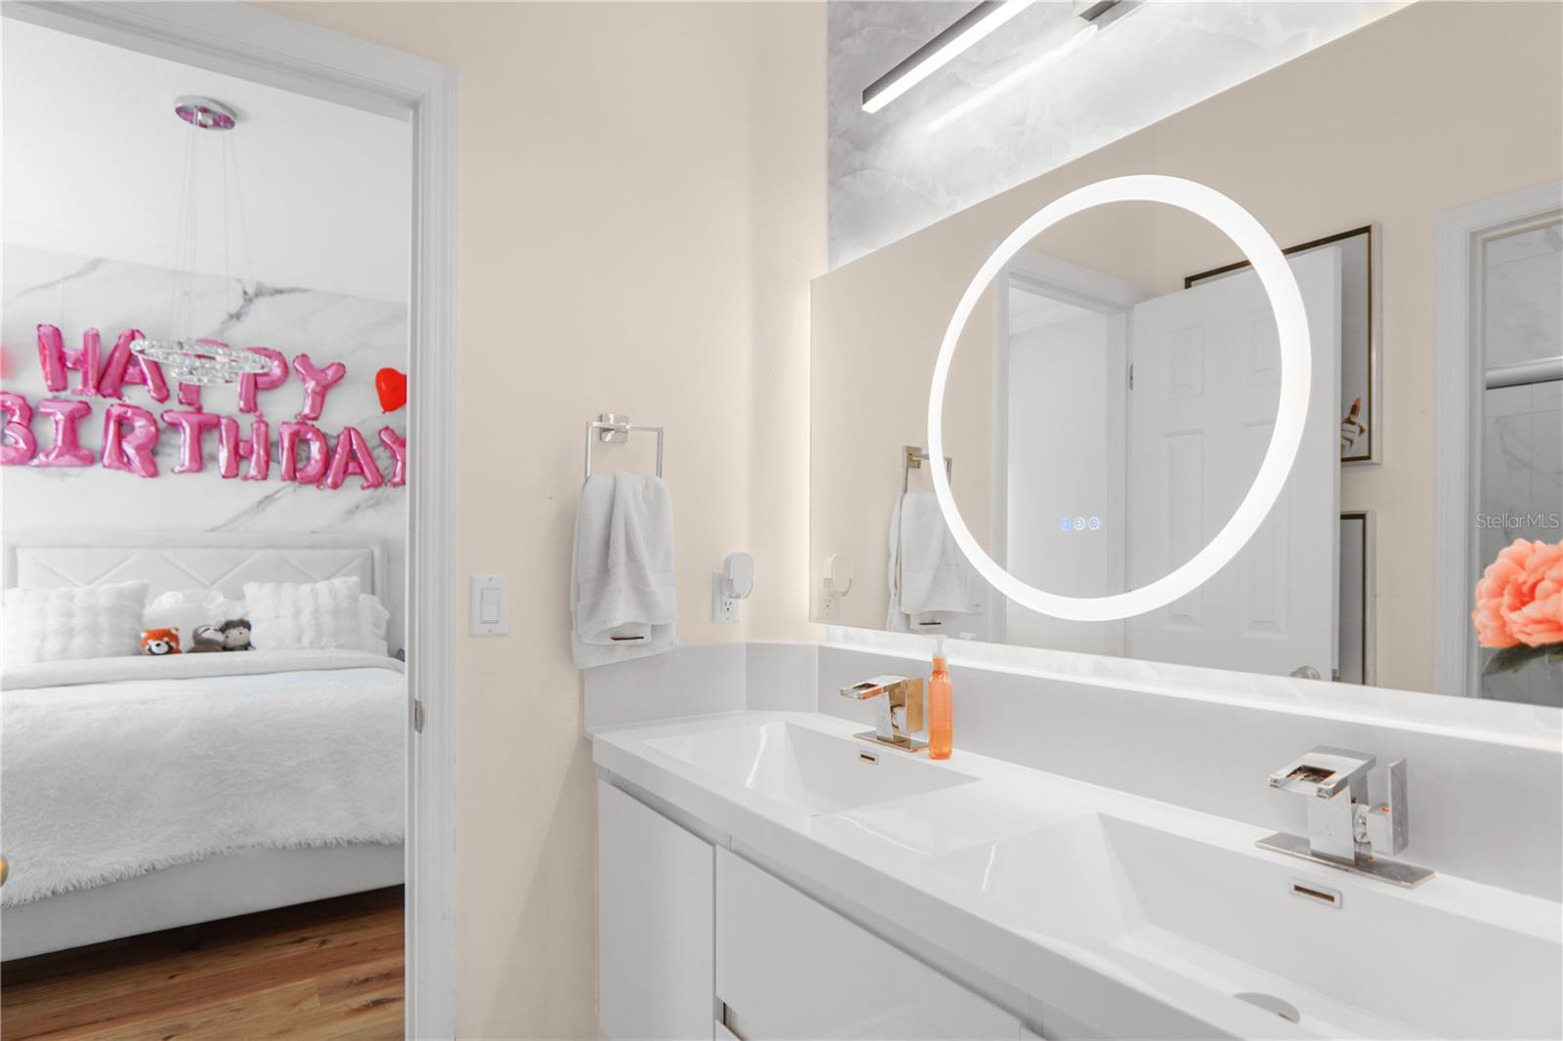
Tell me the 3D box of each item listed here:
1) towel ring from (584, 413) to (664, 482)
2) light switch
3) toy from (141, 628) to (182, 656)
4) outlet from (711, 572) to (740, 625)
[{"bbox_3d":[-0.320,-0.144,1.566,0.160,0.140,0.065,1,-2,-34],"label":"towel ring"},{"bbox_3d":[-0.542,0.158,1.452,0.070,0.115,0.010,1,-2,-34],"label":"light switch"},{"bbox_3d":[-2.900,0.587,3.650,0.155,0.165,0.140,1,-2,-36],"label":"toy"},{"bbox_3d":[-0.122,0.173,1.730,0.070,0.115,0.010,1,-2,-34],"label":"outlet"}]

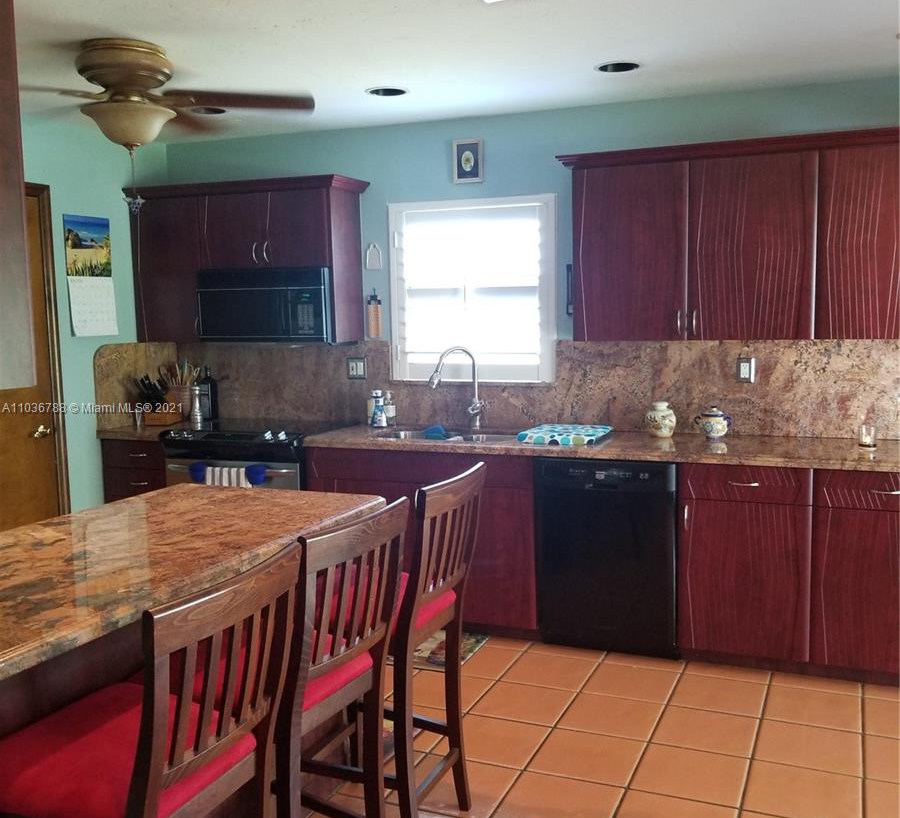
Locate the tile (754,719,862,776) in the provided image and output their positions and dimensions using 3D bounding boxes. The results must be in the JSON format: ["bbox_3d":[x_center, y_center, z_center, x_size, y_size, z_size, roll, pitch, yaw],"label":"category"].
[{"bbox_3d":[1.204,1.140,3.029,0.324,0.015,0.324,1,6,24],"label":"tile"}]

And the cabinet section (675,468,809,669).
[{"bbox_3d":[1.264,0.572,3.829,0.499,0.760,0.610,1,6,21],"label":"cabinet section"}]

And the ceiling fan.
[{"bbox_3d":[-1.163,-1.111,3.246,1.330,0.350,1.330,1,6,24],"label":"ceiling fan"}]

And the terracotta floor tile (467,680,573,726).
[{"bbox_3d":[0.287,1.113,3.406,0.323,0.012,0.323,1,6,24],"label":"terracotta floor tile"}]

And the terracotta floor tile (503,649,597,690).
[{"bbox_3d":[0.419,1.093,3.735,0.324,0.015,0.324,1,6,24],"label":"terracotta floor tile"}]

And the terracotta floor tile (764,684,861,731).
[{"bbox_3d":[1.324,1.100,3.303,0.320,0.012,0.320,1,6,24],"label":"terracotta floor tile"}]

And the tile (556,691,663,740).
[{"bbox_3d":[0.590,1.118,3.272,0.323,0.012,0.323,1,6,24],"label":"tile"}]

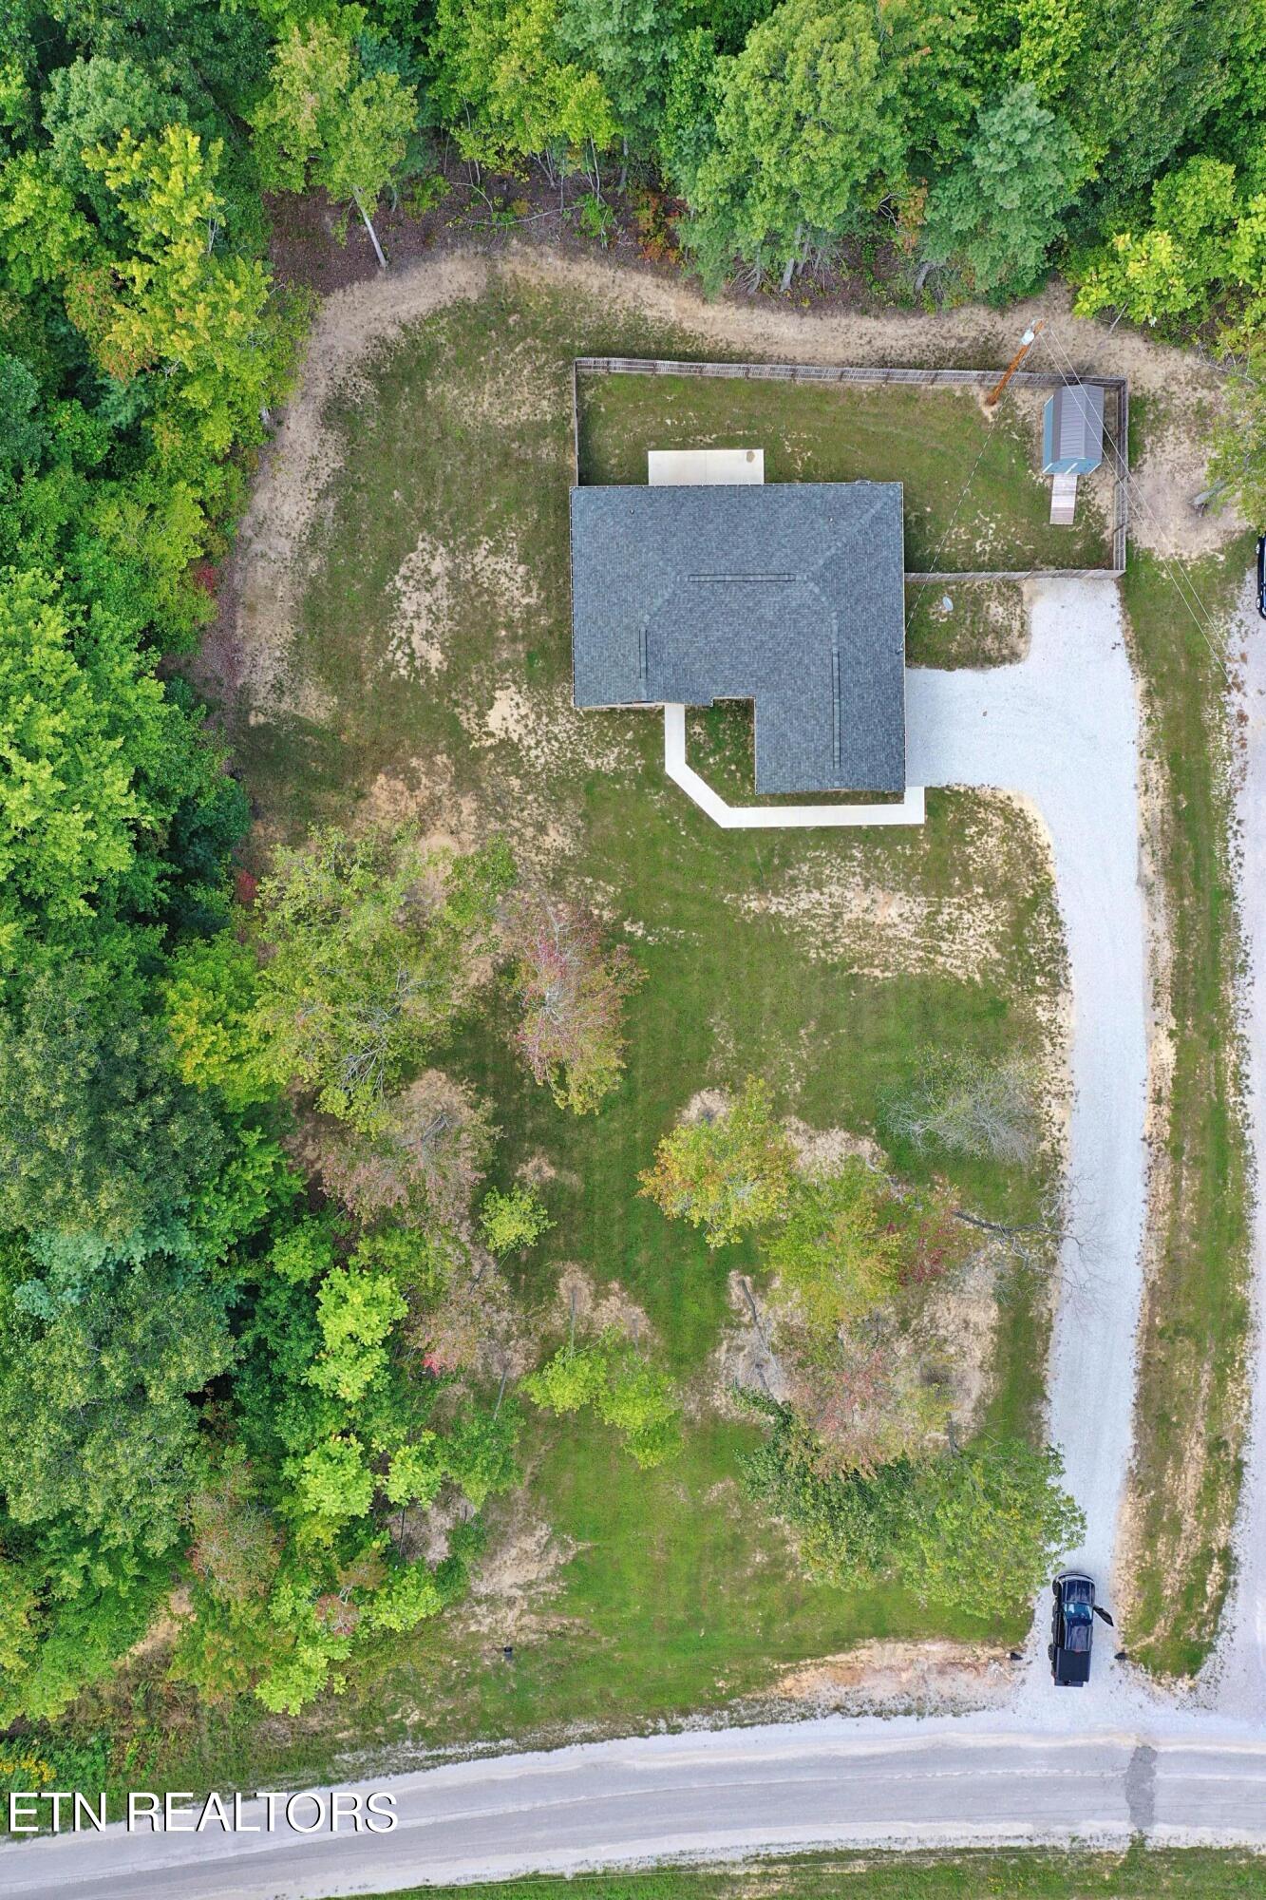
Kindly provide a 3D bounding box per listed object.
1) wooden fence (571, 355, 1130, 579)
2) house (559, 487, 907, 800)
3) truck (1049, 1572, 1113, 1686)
[{"bbox_3d":[11.295,-24.873,76.730,28.518,1.900,10.941,0,90,-1],"label":"wooden fence"},{"bbox_3d":[5.404,-15.751,75.034,16.829,5.200,15.653,-1,90,-1],"label":"house"},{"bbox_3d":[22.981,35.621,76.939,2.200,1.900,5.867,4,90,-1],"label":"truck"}]

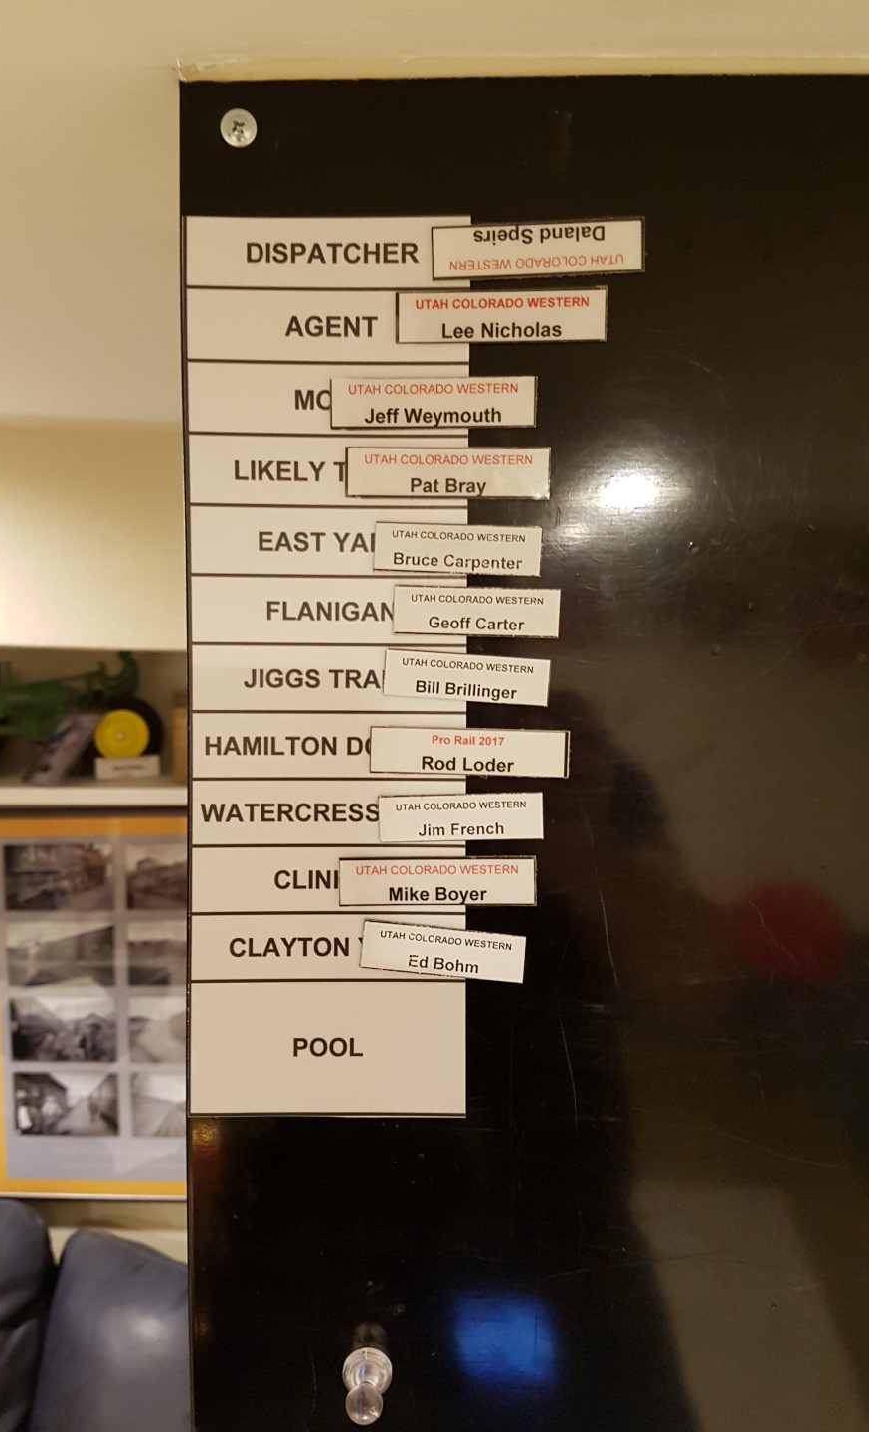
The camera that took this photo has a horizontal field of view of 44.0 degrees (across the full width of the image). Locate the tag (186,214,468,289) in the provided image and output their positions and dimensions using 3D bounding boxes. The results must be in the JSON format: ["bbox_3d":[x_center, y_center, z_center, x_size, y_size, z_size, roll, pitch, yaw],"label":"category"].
[{"bbox_3d":[-0.032,-0.136,0.317,0.081,0.020,0.002,0,3,0],"label":"tag"}]

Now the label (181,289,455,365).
[{"bbox_3d":[-0.032,-0.117,0.323,0.085,0.022,0.001,0,3,0],"label":"label"}]

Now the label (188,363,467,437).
[{"bbox_3d":[-0.031,-0.094,0.319,0.081,0.020,0.002,0,3,0],"label":"label"}]

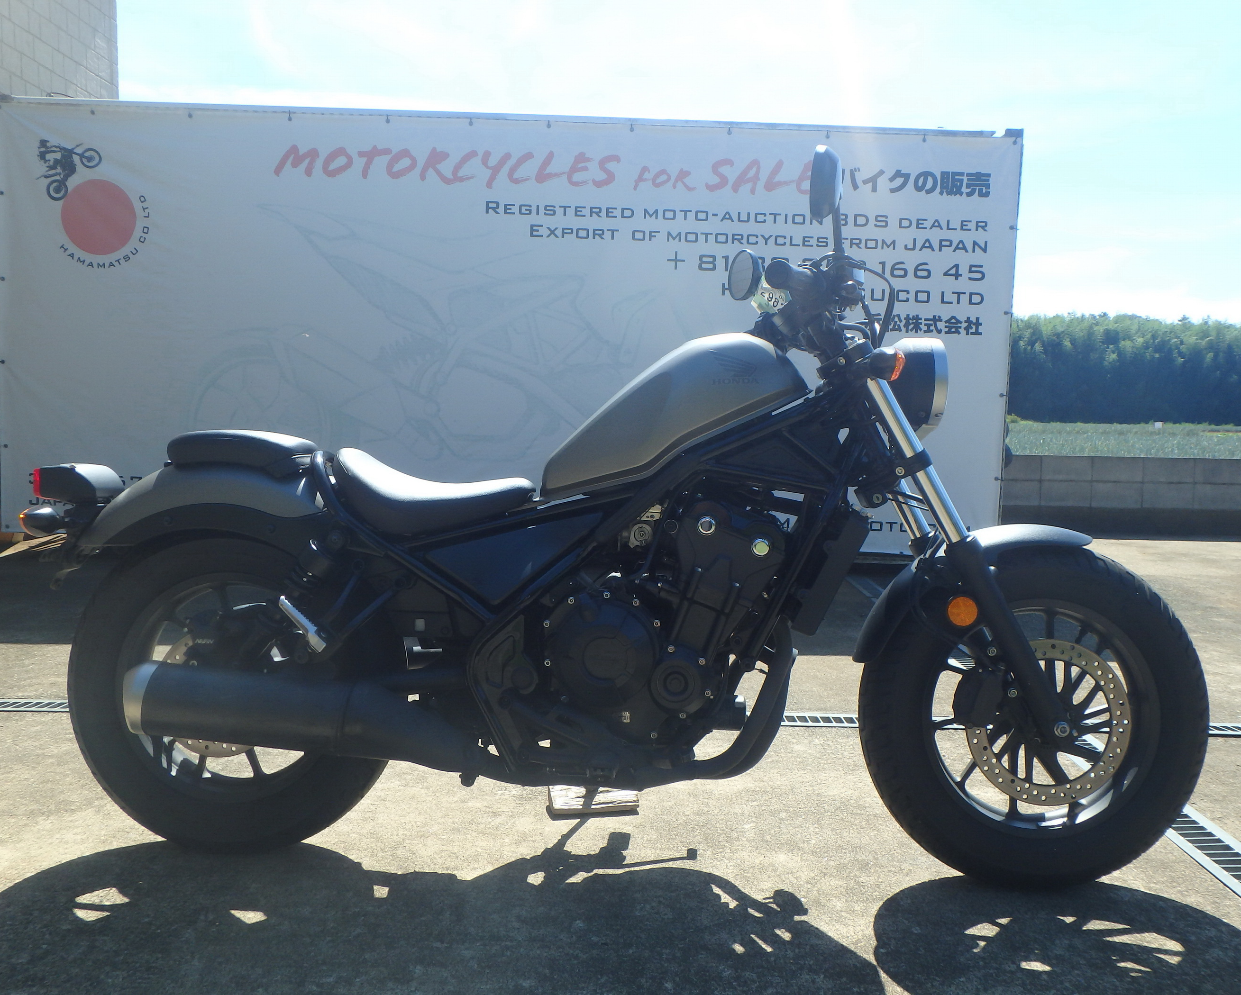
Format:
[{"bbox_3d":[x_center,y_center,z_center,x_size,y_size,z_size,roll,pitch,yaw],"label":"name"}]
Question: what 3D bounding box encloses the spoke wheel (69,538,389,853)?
[{"bbox_3d":[-0.725,0.355,2.047,0.645,0.645,0.155,2,0,2],"label":"spoke wheel"}]

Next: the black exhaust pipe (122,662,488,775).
[{"bbox_3d":[-0.531,0.378,1.833,0.615,0.165,0.145,6,0,2],"label":"black exhaust pipe"}]

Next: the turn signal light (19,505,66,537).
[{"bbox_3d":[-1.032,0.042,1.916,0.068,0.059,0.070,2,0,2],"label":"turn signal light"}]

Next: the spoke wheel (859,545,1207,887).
[{"bbox_3d":[0.761,0.402,1.989,0.640,0.640,0.135,2,-2,0],"label":"spoke wheel"}]

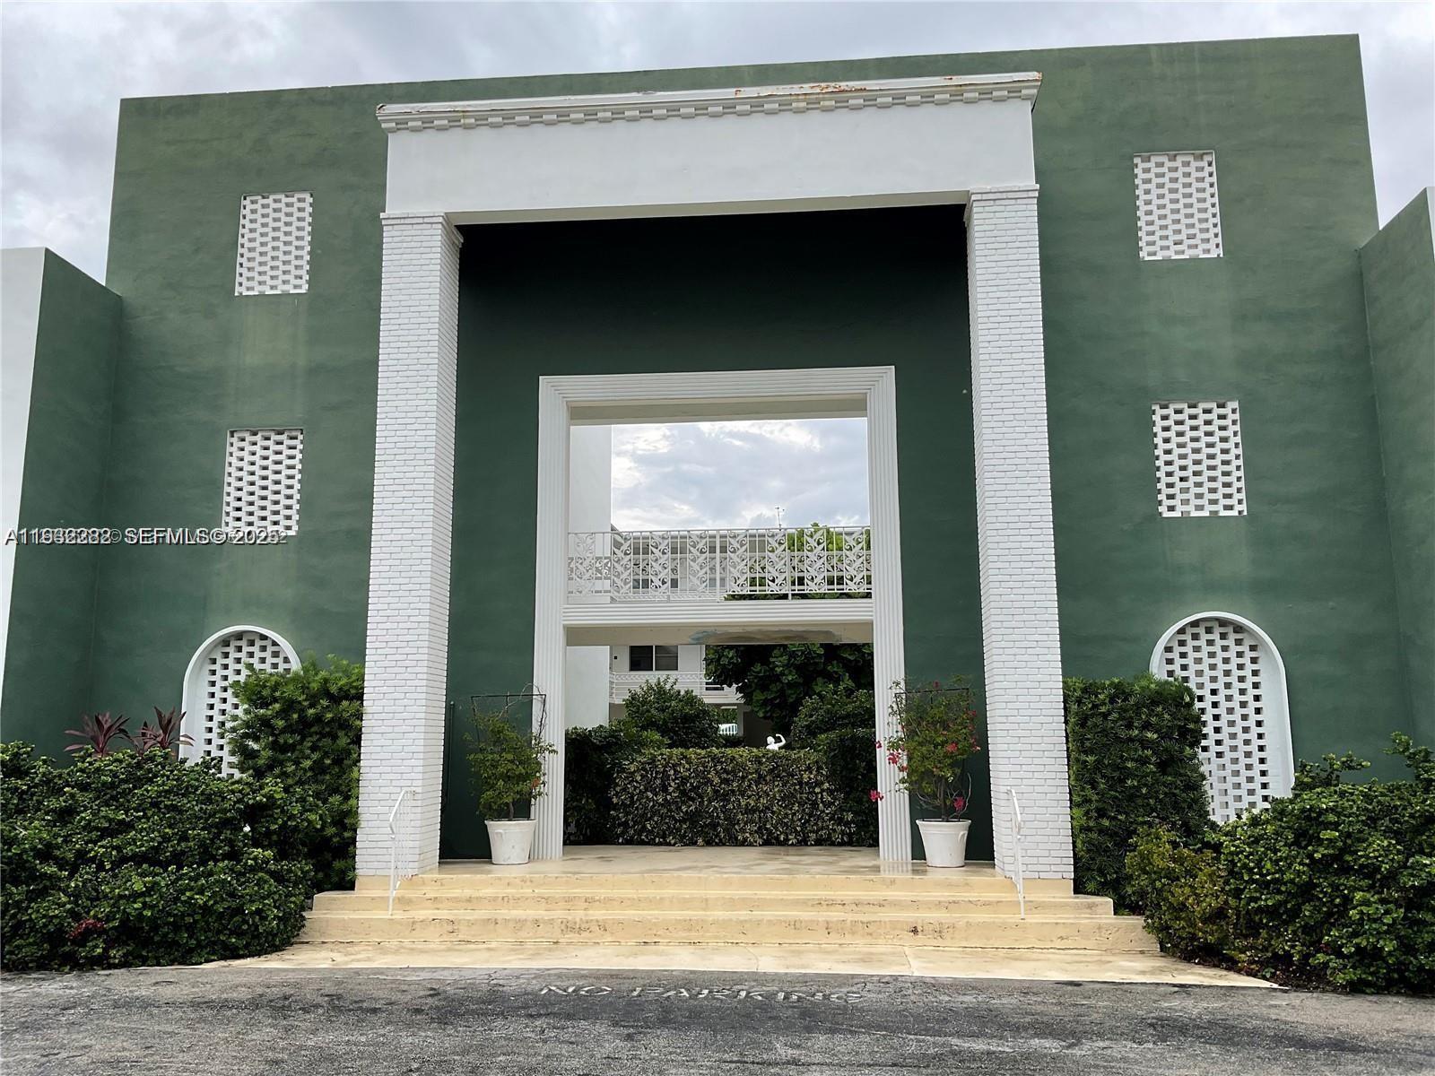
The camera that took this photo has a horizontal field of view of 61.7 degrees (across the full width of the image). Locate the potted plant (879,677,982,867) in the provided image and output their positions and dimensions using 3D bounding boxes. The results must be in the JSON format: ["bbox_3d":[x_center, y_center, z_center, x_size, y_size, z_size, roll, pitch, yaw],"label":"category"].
[{"bbox_3d":[2.160,2.352,12.145,1.021,1.866,0.850,-1,-9,5],"label":"potted plant"}]

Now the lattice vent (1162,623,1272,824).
[{"bbox_3d":[5.257,1.994,12.582,1.181,2.296,0.142,-1,-9,5],"label":"lattice vent"}]

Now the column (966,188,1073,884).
[{"bbox_3d":[2.968,-0.160,11.959,0.677,6.784,0.701,-1,-10,5],"label":"column"}]

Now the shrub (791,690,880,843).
[{"bbox_3d":[1.527,2.817,14.910,1.096,1.899,1.039,-1,-9,5],"label":"shrub"}]

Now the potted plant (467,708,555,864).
[{"bbox_3d":[-2.150,2.586,12.553,0.936,1.588,0.803,-1,-9,5],"label":"potted plant"}]

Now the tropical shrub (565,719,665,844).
[{"bbox_3d":[-1.351,3.189,15.823,1.401,1.525,1.165,-1,-10,5],"label":"tropical shrub"}]

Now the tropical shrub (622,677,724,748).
[{"bbox_3d":[-0.577,2.948,16.369,1.380,2.079,1.323,-1,-9,5],"label":"tropical shrub"}]

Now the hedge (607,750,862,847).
[{"bbox_3d":[0.206,3.266,15.284,3.040,1.174,1.002,-1,-10,5],"label":"hedge"}]

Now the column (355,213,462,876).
[{"bbox_3d":[-3.175,-0.035,12.469,0.667,6.784,0.701,-1,-10,5],"label":"column"}]

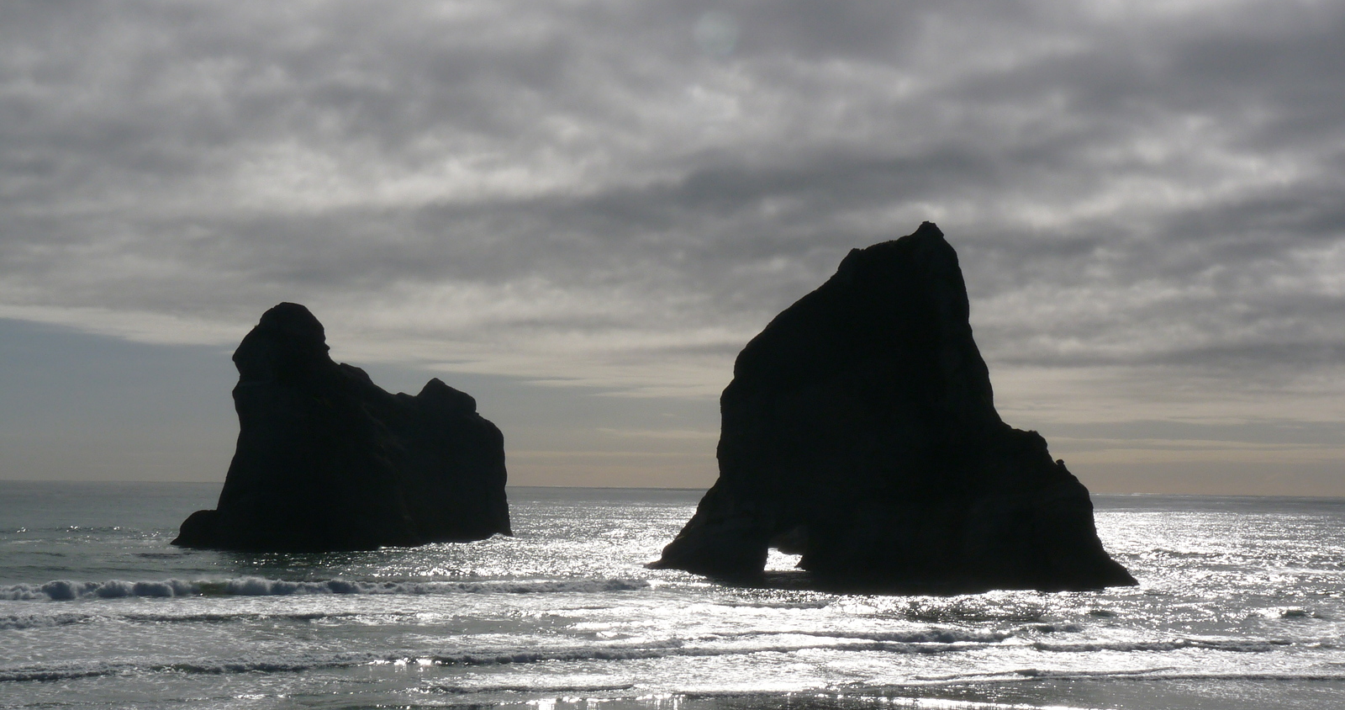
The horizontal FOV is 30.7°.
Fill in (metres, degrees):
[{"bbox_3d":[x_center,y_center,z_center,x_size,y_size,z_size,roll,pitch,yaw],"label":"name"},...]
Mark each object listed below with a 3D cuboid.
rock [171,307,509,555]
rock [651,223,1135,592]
[{"bbox_3d":[-46.920,10.220,347.920,37.000,33.500,50.000,0,-3,8],"label":"rock"},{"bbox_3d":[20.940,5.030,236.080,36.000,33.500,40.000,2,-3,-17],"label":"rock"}]

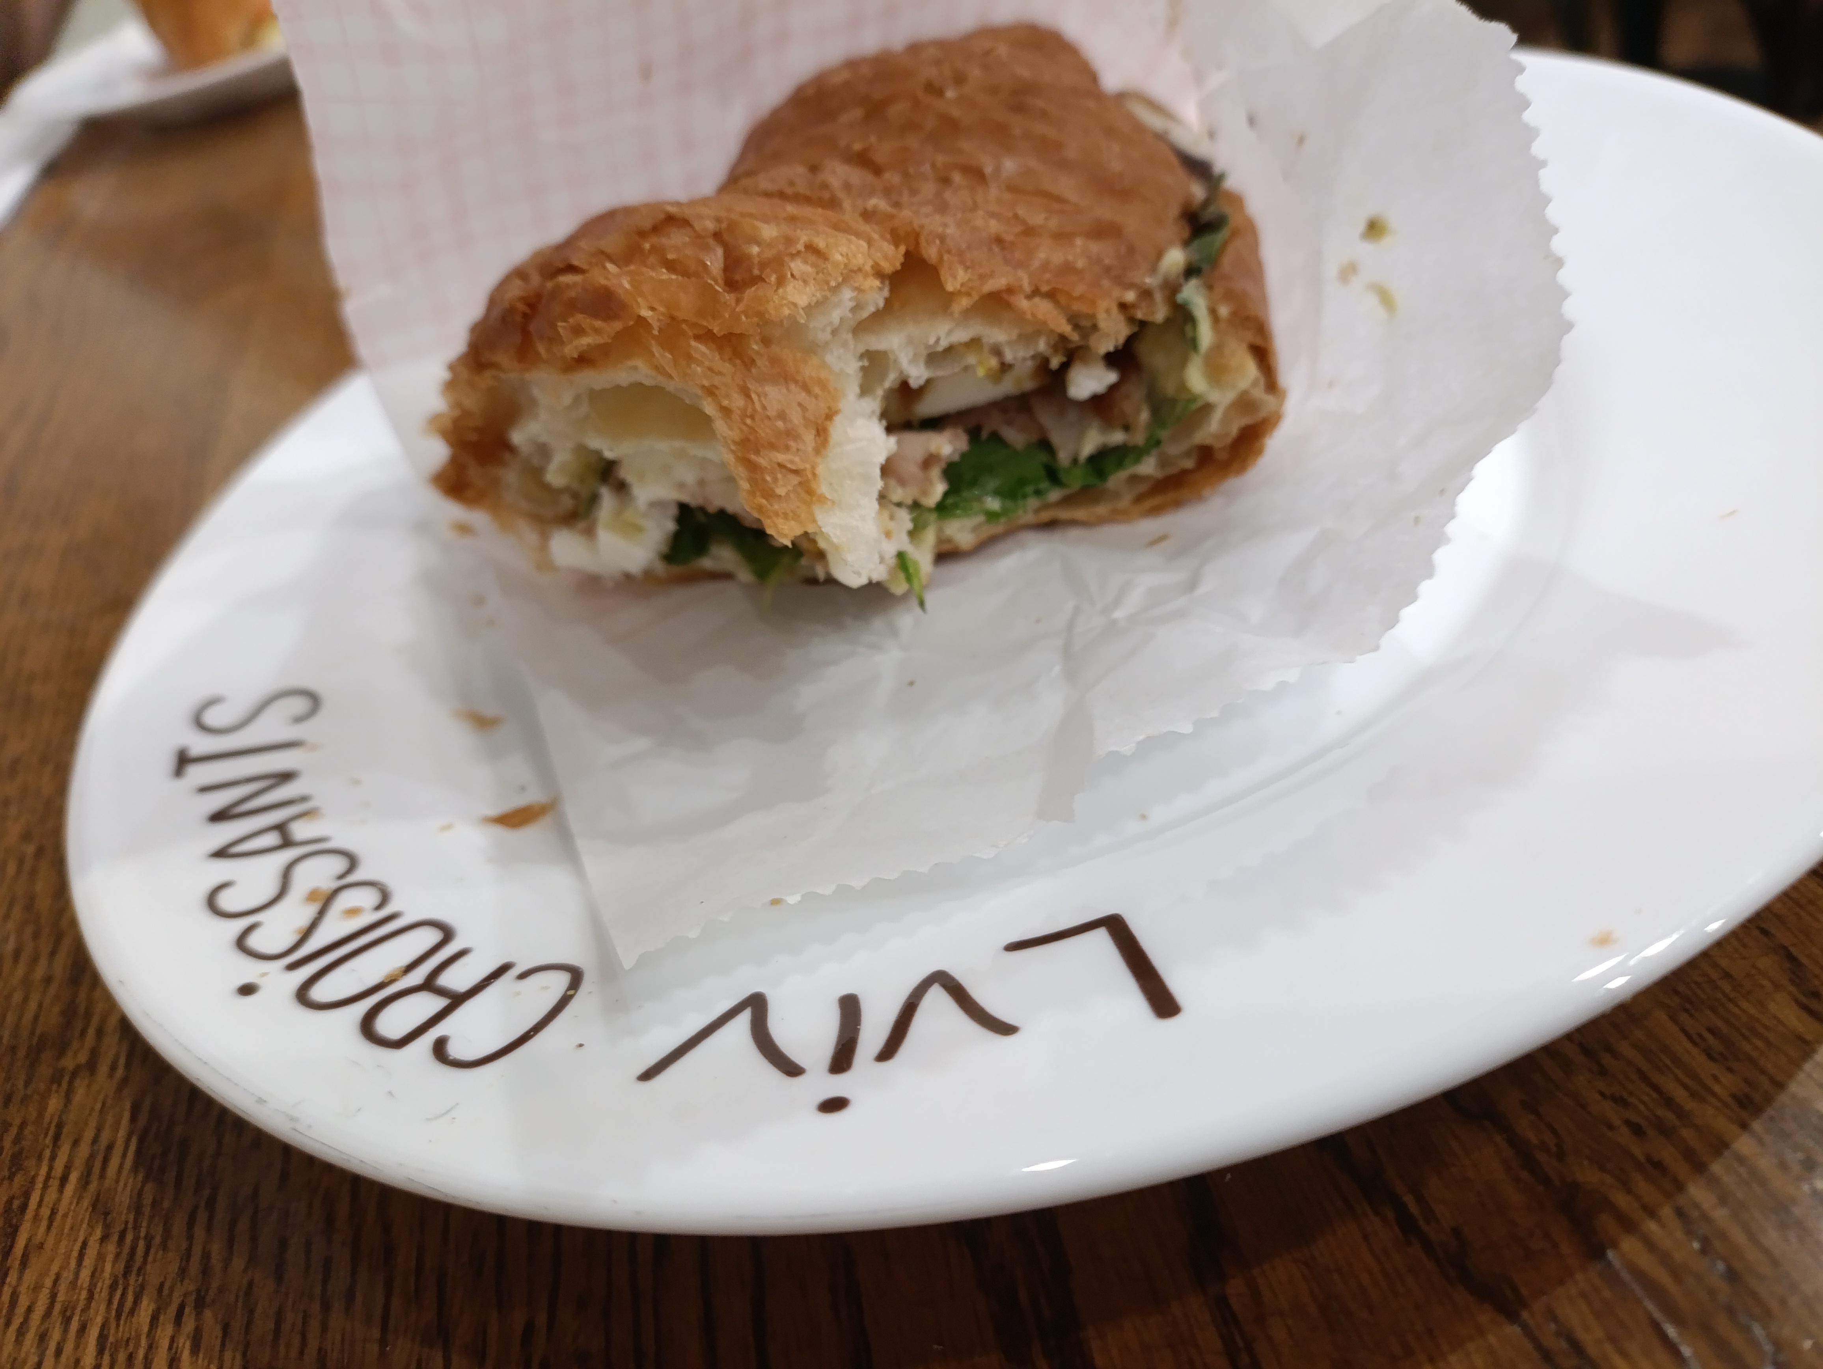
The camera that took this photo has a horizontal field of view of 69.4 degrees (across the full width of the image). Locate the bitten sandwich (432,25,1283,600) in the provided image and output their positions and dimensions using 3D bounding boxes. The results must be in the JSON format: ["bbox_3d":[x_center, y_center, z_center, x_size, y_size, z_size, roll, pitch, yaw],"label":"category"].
[{"bbox_3d":[-0.010,-0.065,0.215,0.127,0.051,0.088,-7,41,14],"label":"bitten sandwich"}]

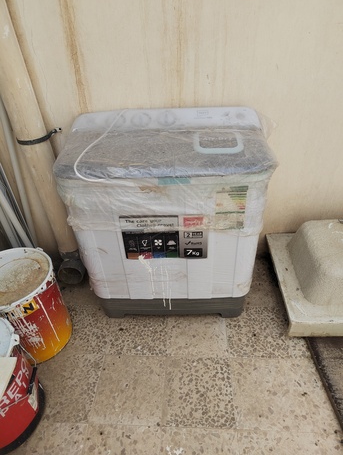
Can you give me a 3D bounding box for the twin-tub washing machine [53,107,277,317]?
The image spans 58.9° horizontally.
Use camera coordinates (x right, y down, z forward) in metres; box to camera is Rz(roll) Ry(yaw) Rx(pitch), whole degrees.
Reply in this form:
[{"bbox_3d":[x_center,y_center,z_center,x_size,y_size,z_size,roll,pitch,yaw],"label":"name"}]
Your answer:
[{"bbox_3d":[-0.002,-0.081,1.309,0.715,0.738,0.440,0,37,4],"label":"twin-tub washing machine"}]

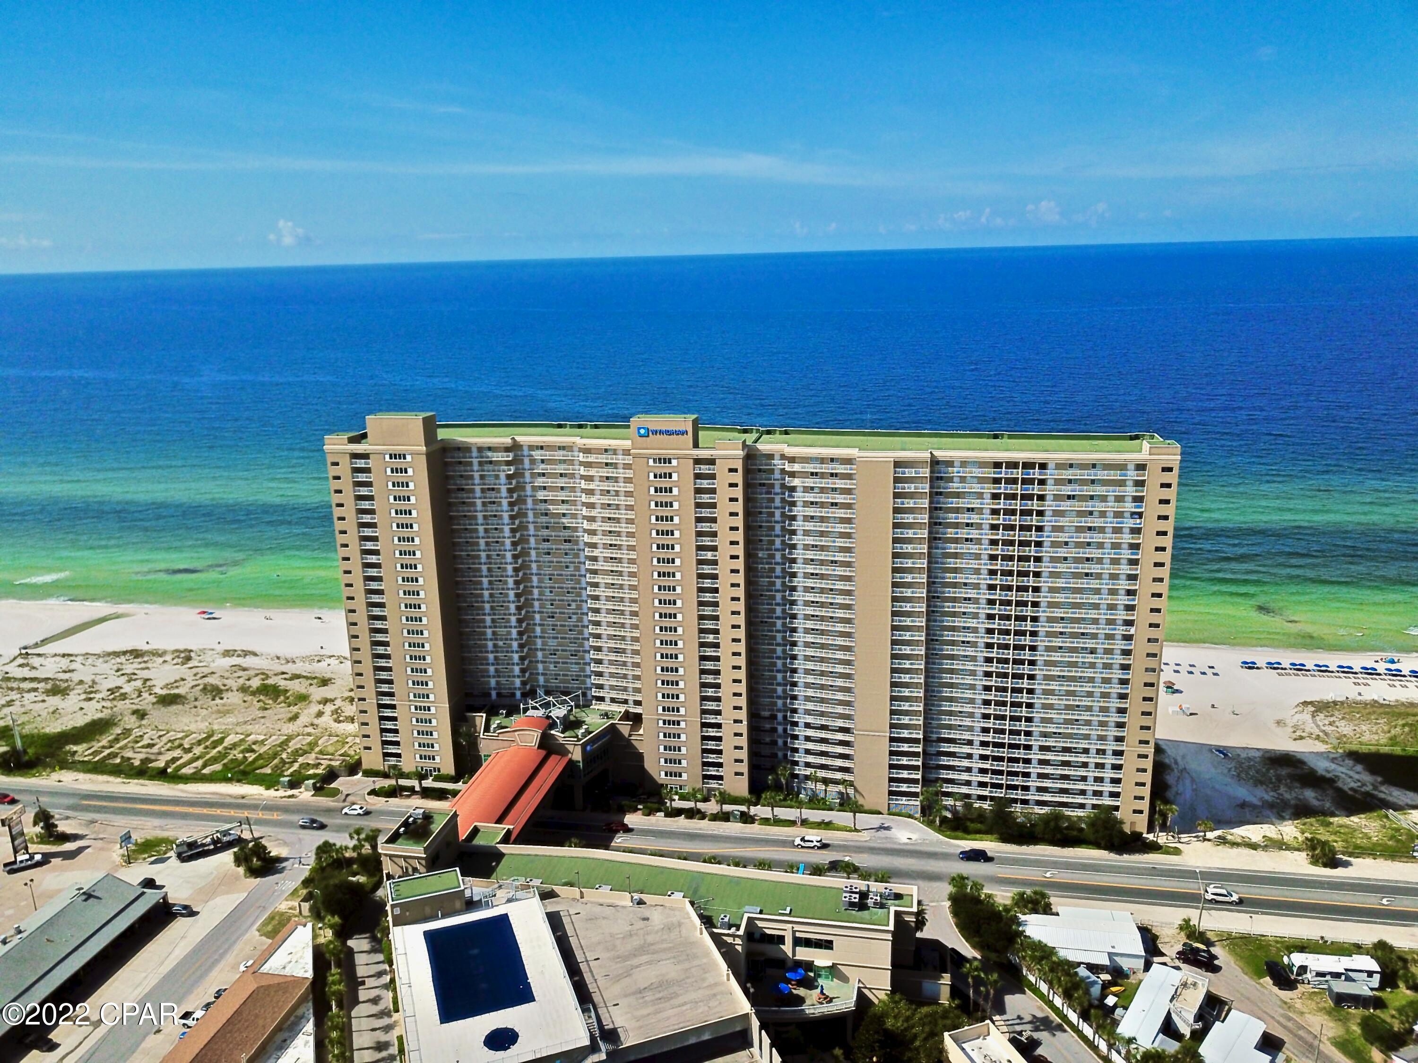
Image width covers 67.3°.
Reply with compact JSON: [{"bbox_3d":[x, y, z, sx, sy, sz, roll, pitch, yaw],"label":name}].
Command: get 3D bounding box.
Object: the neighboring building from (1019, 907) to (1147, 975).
[{"bbox_3d":[54.795,60.644,157.570,17.300,3.000,13.000,1,15,11],"label":"neighboring building"}]

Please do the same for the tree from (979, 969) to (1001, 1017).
[{"bbox_3d":[37.862,62.454,141.818,2.900,8.342,2.900,1,15,11],"label":"tree"}]

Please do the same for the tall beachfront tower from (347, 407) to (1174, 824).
[{"bbox_3d":[5.067,12.412,208.701,153.300,72.800,32.500,1,15,11],"label":"tall beachfront tower"}]

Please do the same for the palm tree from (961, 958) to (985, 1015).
[{"bbox_3d":[35.509,61.601,142.029,3.300,10.001,3.300,1,15,11],"label":"palm tree"}]

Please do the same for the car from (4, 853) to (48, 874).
[{"bbox_3d":[-119.950,58.073,186.708,5.800,1.900,2.000,-8,16,-24],"label":"car"}]

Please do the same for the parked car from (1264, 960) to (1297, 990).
[{"bbox_3d":[80.593,62.663,150.298,1.860,1.500,4.700,0,15,4],"label":"parked car"}]

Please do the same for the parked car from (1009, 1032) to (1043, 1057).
[{"bbox_3d":[39.968,66.792,137.854,5.400,1.860,1.950,-15,20,-41],"label":"parked car"}]

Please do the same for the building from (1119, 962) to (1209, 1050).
[{"bbox_3d":[60.503,64.233,141.366,7.300,4.000,17.200,9,18,35],"label":"building"}]

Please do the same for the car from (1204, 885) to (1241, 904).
[{"bbox_3d":[81.465,57.690,168.687,4.850,1.740,1.920,1,15,11],"label":"car"}]

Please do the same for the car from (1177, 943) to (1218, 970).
[{"bbox_3d":[70.433,61.811,154.030,5.000,1.760,1.950,11,19,40],"label":"car"}]

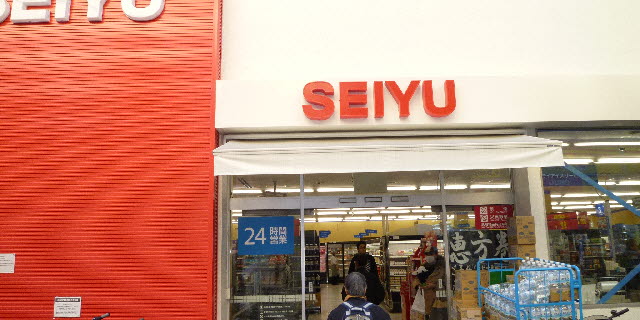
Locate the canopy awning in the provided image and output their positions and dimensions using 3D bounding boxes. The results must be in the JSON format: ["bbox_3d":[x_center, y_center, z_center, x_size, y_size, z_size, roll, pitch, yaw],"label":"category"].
[{"bbox_3d":[0.801,-0.096,5.771,4.100,0.630,0.860,-1,-11,-2],"label":"canopy awning"}]

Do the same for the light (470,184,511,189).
[{"bbox_3d":[4.314,0.663,11.427,1.220,0.100,0.160,-1,-11,-2],"label":"light"}]

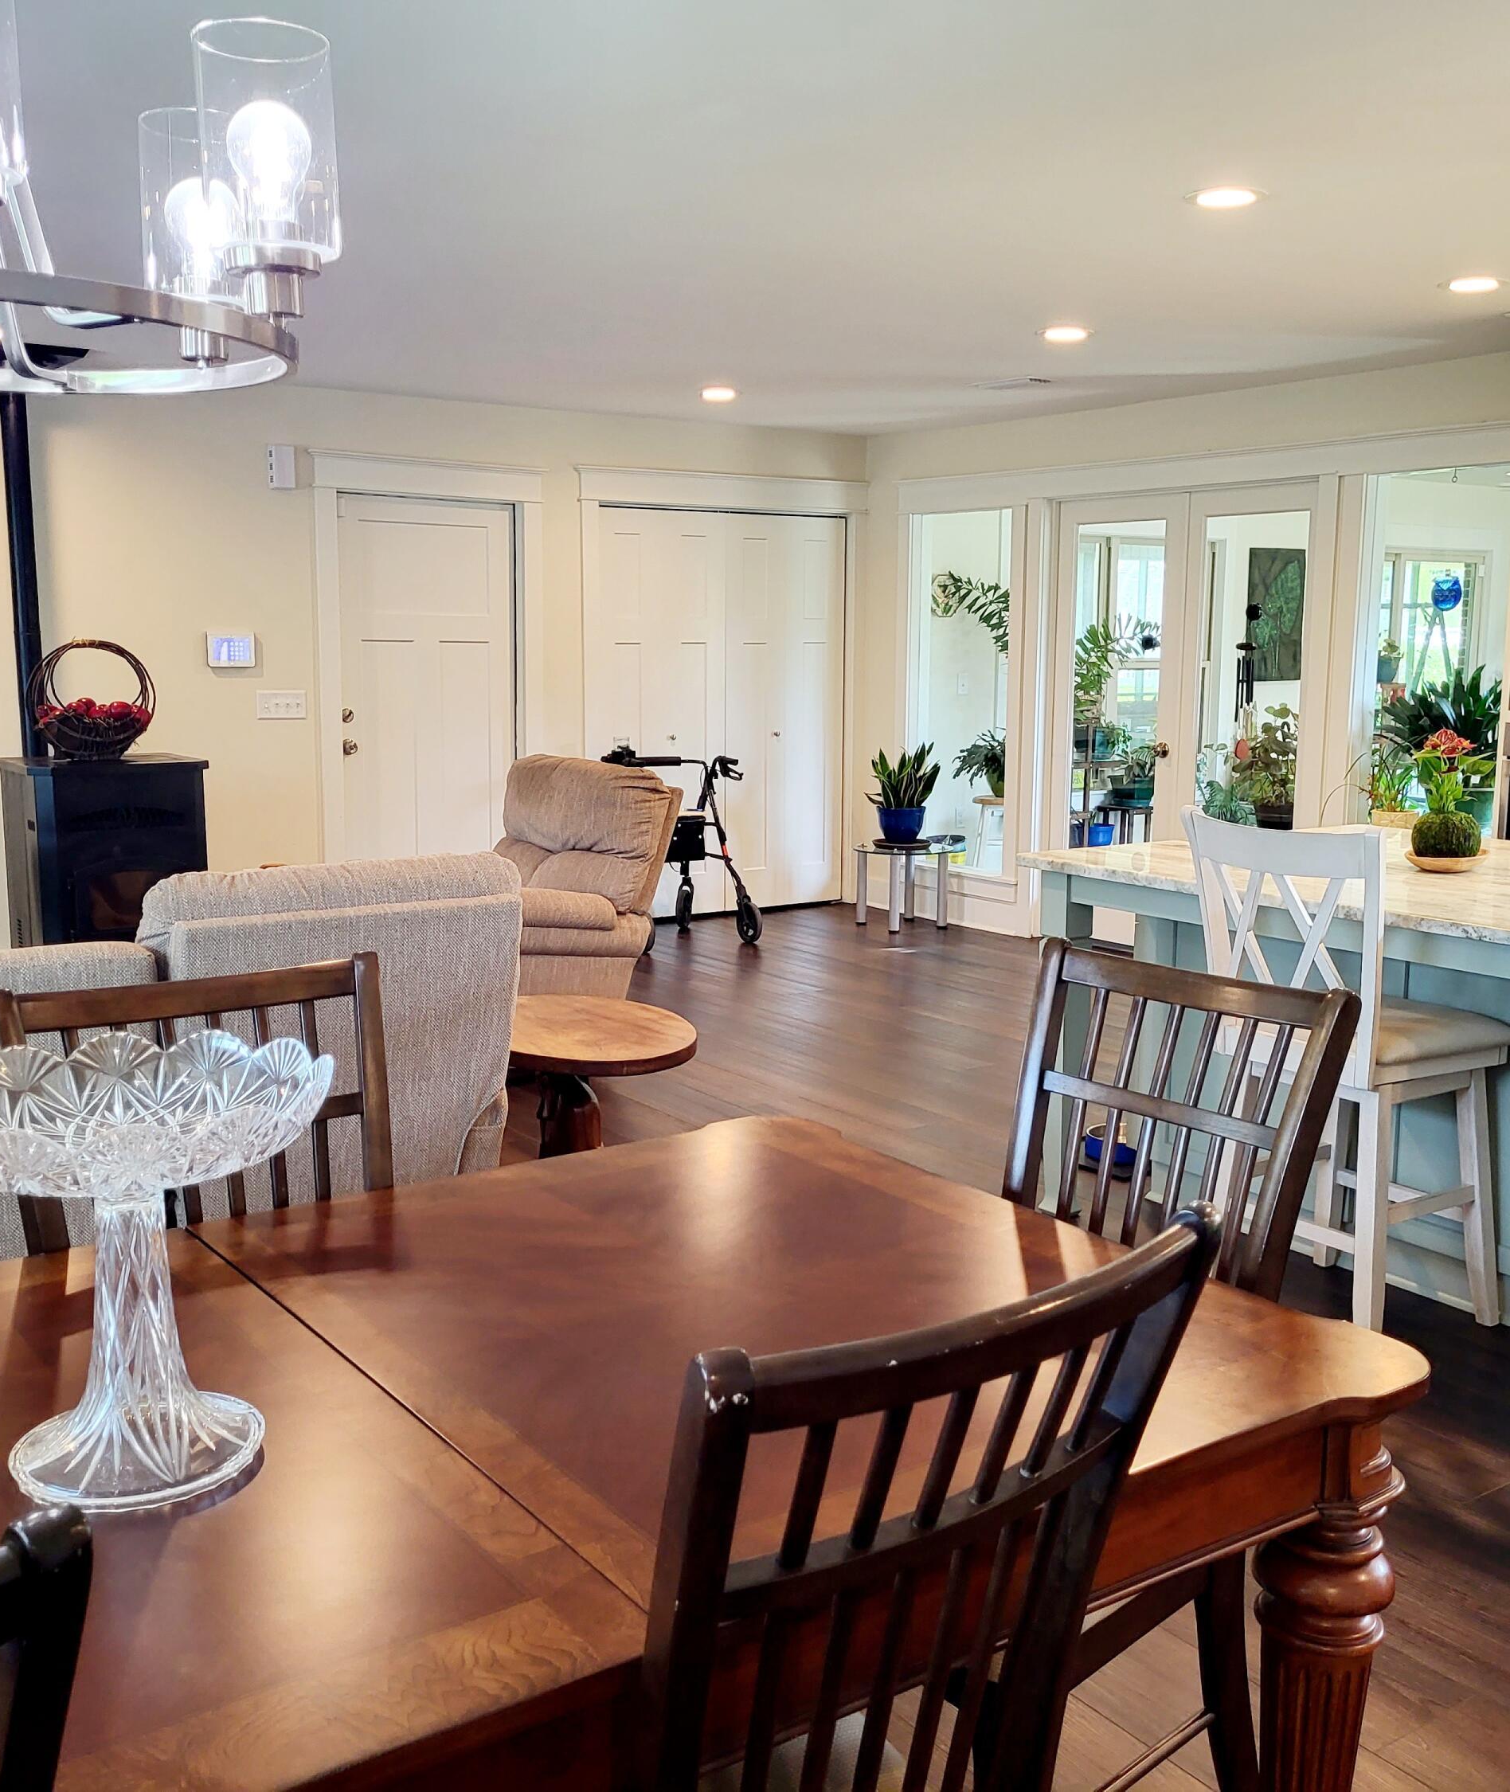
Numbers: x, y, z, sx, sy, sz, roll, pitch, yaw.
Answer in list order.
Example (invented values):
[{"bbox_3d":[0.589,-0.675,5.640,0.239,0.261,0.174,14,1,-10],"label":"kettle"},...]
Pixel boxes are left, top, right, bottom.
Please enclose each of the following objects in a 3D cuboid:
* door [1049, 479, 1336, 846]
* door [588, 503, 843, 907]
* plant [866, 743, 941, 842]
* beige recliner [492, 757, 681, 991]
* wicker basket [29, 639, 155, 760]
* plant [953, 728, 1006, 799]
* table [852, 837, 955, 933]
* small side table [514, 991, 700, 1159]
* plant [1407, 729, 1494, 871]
[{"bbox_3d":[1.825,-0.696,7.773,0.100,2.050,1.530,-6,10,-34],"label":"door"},{"bbox_3d":[-0.158,-0.915,9.100,1.500,2.030,0.060,-5,10,-34],"label":"door"},{"bbox_3d":[0.722,-0.491,8.787,0.340,0.501,0.340,0,8,0],"label":"plant"},{"bbox_3d":[-0.800,-0.005,6.399,0.950,1.020,0.900,-4,9,-27],"label":"beige recliner"},{"bbox_3d":[-2.484,-0.730,6.739,0.455,0.440,0.370,-6,10,-34],"label":"wicker basket"},{"bbox_3d":[1.298,-0.702,9.387,0.480,0.380,0.460,1,9,8],"label":"plant"},{"bbox_3d":[0.738,-0.049,8.973,0.500,0.410,0.500,0,9,0],"label":"table"},{"bbox_3d":[-0.417,0.581,4.304,0.530,0.550,0.740,-4,9,-24],"label":"small side table"},{"bbox_3d":[1.621,-0.231,4.166,0.201,0.336,0.201,-5,10,-34],"label":"plant"}]

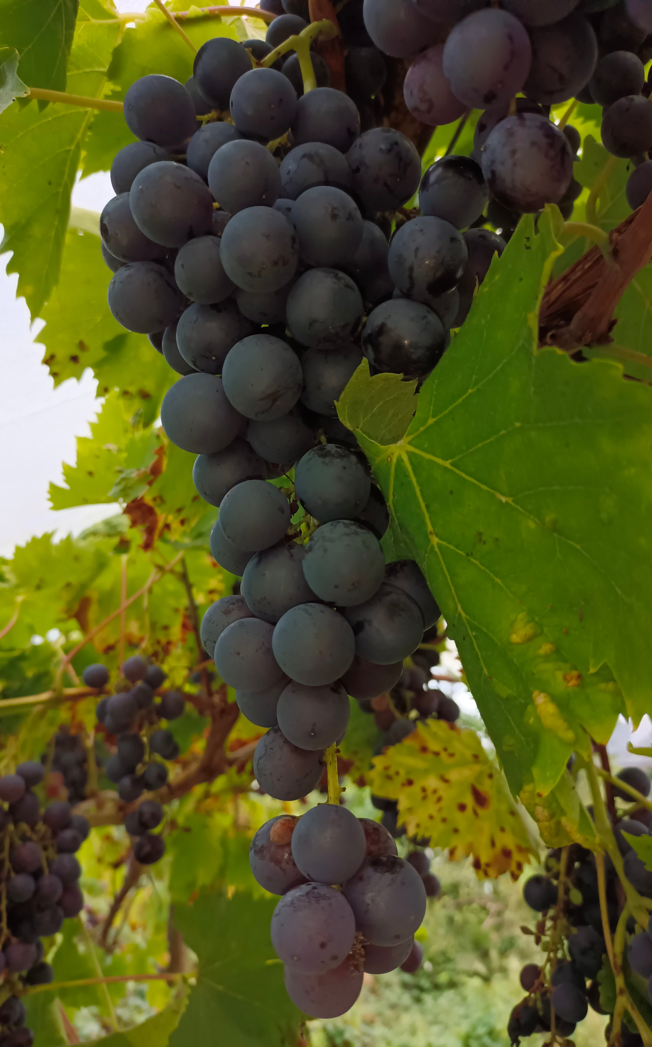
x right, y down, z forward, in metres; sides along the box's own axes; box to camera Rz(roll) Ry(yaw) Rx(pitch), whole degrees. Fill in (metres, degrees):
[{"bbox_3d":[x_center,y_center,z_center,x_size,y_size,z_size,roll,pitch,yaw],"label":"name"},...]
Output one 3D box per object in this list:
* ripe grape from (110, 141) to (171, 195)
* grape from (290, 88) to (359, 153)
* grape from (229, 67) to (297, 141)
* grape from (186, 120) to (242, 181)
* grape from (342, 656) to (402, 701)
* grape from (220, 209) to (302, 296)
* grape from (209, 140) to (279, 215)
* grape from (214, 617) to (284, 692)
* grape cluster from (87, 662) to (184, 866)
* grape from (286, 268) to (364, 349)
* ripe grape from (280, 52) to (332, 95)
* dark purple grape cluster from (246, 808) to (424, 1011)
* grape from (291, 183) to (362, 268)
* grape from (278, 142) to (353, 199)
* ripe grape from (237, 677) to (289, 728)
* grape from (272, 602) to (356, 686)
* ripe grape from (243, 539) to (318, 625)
[{"bbox_3d":[-0.051,-0.098,0.211,0.018,0.018,0.018,5,-15,-16],"label":"ripe grape"},{"bbox_3d":[0.000,-0.125,0.234,0.021,0.022,0.021,0,-18,0],"label":"grape"},{"bbox_3d":[-0.019,-0.129,0.232,0.021,0.021,0.021,0,-16,0],"label":"grape"},{"bbox_3d":[-0.030,-0.103,0.212,0.018,0.019,0.018,4,-15,-10],"label":"grape"},{"bbox_3d":[0.011,0.039,0.211,0.021,0.021,0.021,0,-16,0],"label":"grape"},{"bbox_3d":[-0.017,-0.070,0.194,0.020,0.021,0.020,3,-15,-6],"label":"grape"},{"bbox_3d":[-0.024,-0.102,0.221,0.021,0.022,0.021,0,-18,0],"label":"grape"},{"bbox_3d":[-0.019,0.034,0.196,0.019,0.019,0.019,3,-15,-5],"label":"grape"},{"bbox_3d":[-0.122,0.154,0.489,0.062,0.129,0.058,5,-15,-13],"label":"grape cluster"},{"bbox_3d":[0.000,-0.060,0.212,0.021,0.022,0.021,0,-18,0],"label":"grape"},{"bbox_3d":[-0.006,-0.145,0.245,0.017,0.017,0.017,2,-15,-3],"label":"ripe grape"},{"bbox_3d":[0.002,0.107,0.208,0.048,0.056,0.051,0,-18,0],"label":"dark purple grape cluster"},{"bbox_3d":[0.001,-0.086,0.218,0.021,0.022,0.021,0,-18,0],"label":"grape"},{"bbox_3d":[-0.003,-0.104,0.229,0.022,0.022,0.022,0,-18,0],"label":"grape"},{"bbox_3d":[-0.016,0.049,0.216,0.020,0.020,0.020,0,-18,0],"label":"ripe grape"},{"bbox_3d":[-0.003,0.031,0.196,0.021,0.022,0.021,0,-18,0],"label":"grape"},{"bbox_3d":[-0.013,0.016,0.207,0.021,0.021,0.021,0,-18,0],"label":"ripe grape"}]

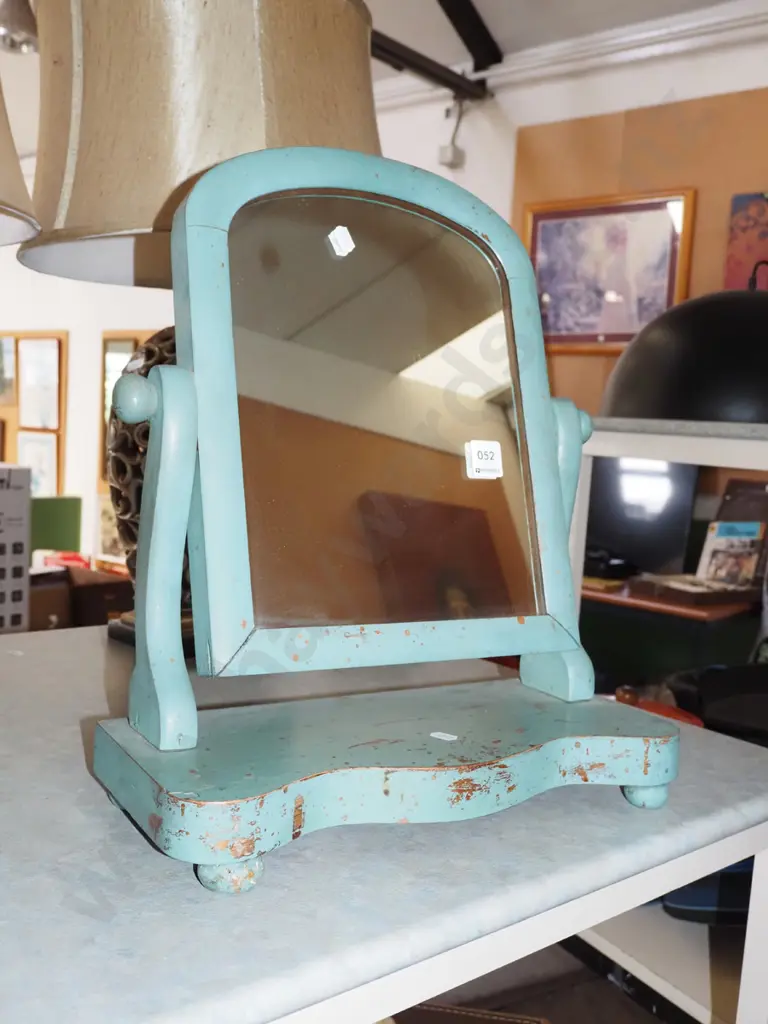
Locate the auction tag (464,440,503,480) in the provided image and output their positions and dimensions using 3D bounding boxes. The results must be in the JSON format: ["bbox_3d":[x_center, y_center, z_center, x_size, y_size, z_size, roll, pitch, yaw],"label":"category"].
[{"bbox_3d":[0.094,-0.048,0.870,0.035,0.035,0.002,1,-11,-30],"label":"auction tag"}]

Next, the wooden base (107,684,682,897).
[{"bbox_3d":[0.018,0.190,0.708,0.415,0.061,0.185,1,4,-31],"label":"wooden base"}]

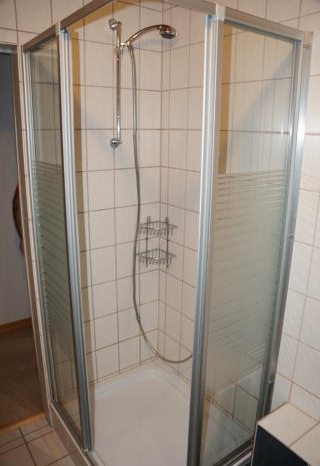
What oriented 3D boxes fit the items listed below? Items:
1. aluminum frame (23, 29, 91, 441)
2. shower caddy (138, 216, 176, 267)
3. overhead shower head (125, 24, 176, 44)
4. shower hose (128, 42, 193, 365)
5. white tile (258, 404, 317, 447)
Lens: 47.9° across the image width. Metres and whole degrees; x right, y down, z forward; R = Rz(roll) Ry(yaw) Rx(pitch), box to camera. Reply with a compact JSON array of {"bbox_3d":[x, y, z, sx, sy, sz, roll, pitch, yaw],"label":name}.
[{"bbox_3d":[-0.440,0.123,1.547,0.045,1.690,0.485,-10,19,-35],"label":"aluminum frame"},{"bbox_3d":[-0.018,0.061,2.057,0.215,0.300,0.175,3,15,8],"label":"shower caddy"},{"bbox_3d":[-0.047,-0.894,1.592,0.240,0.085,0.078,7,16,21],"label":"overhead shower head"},{"bbox_3d":[0.019,-0.065,1.808,0.345,1.660,0.090,6,16,19],"label":"shower hose"},{"bbox_3d":[0.511,0.759,1.438,0.198,0.010,0.147,-10,19,-35],"label":"white tile"}]

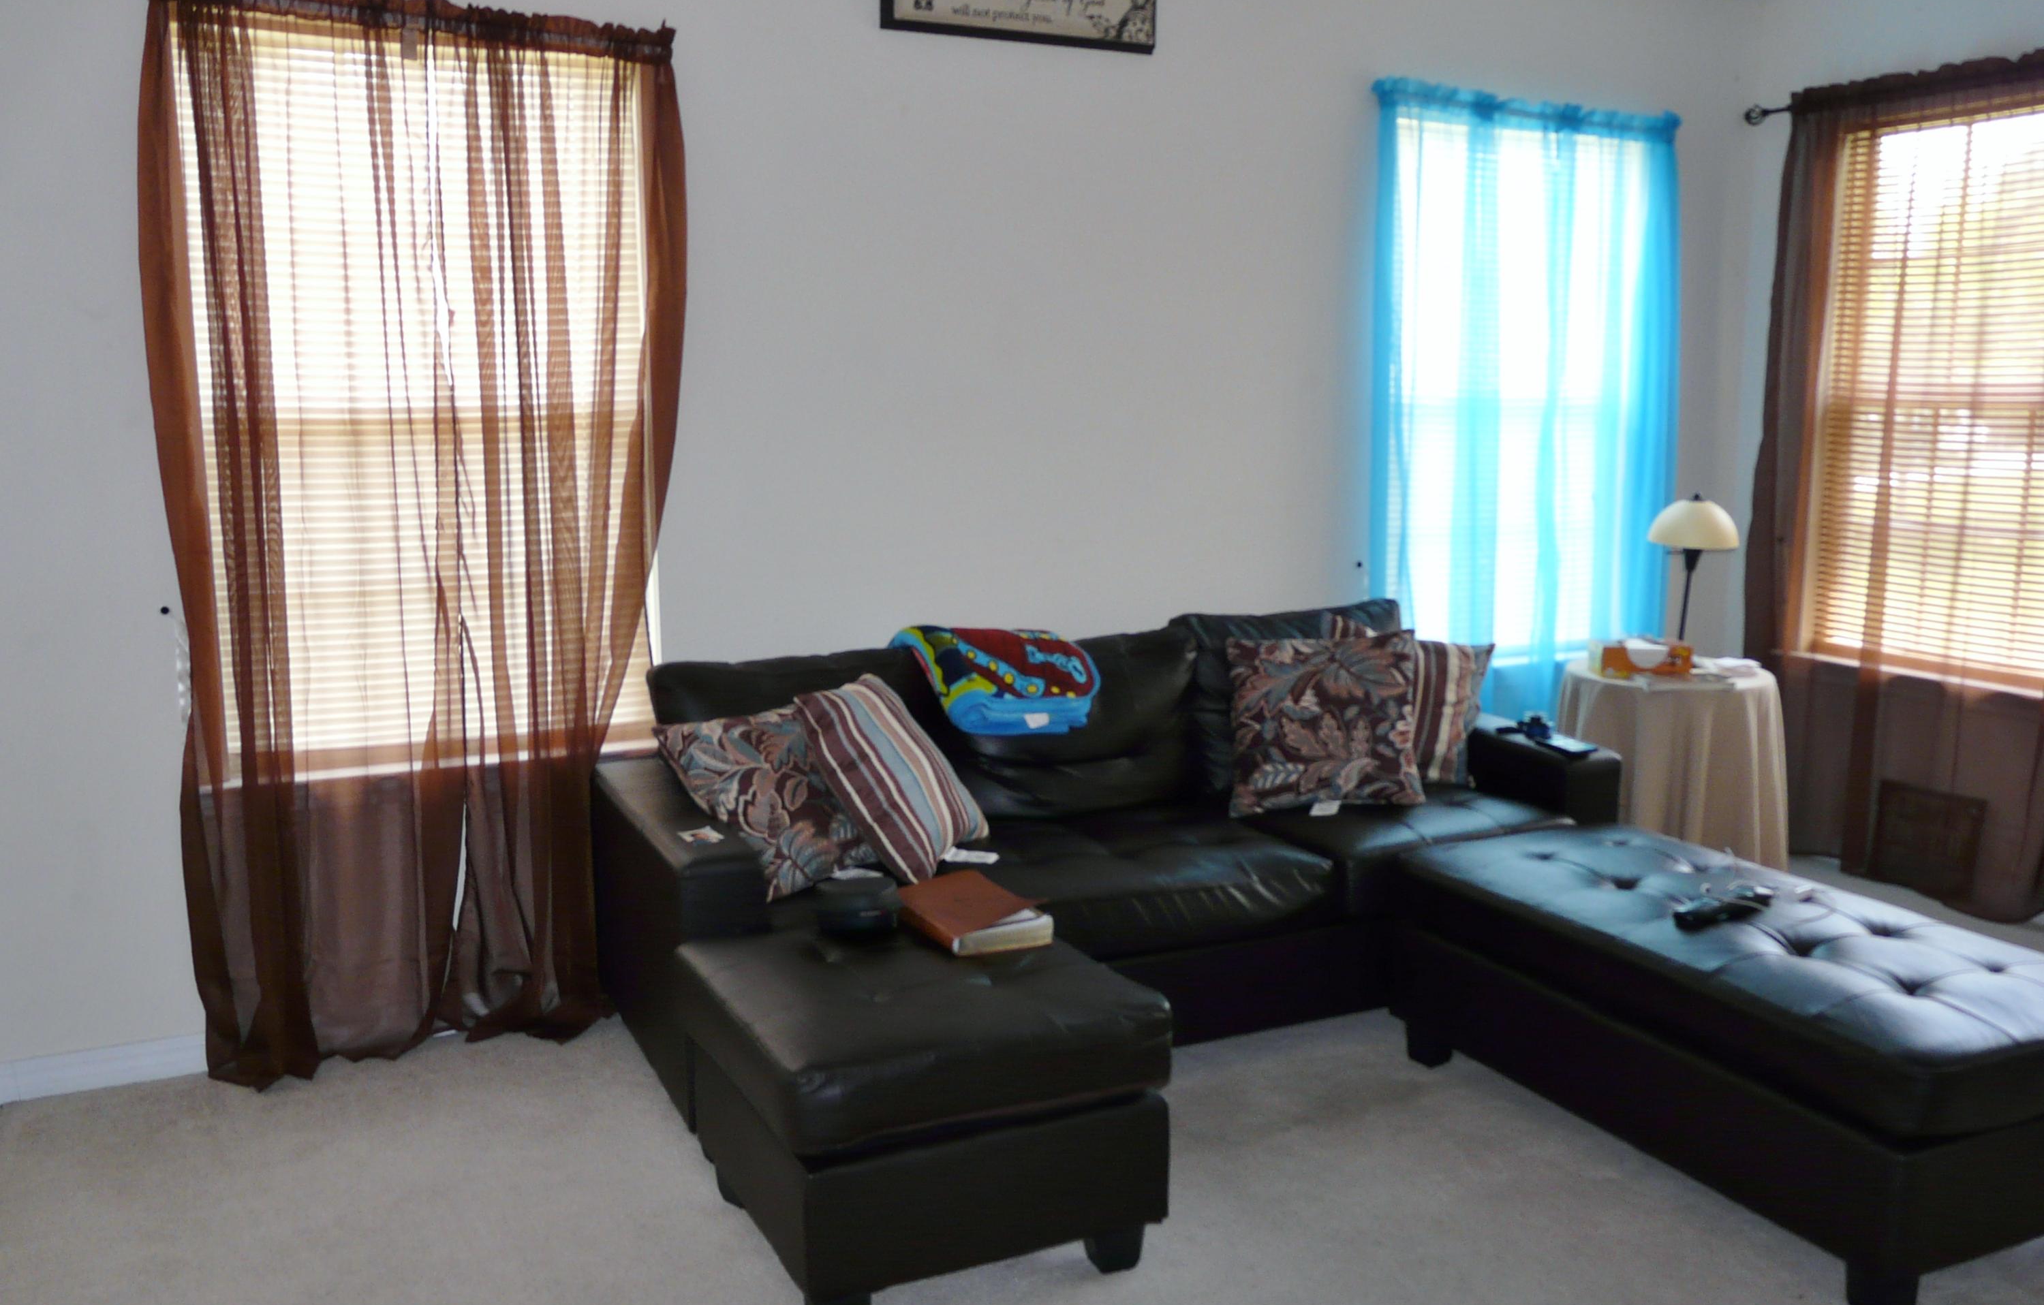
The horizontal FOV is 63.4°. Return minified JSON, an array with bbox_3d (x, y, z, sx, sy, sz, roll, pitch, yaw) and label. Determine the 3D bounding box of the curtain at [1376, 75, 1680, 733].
[{"bbox_3d":[1.356,-0.412,4.503,1.040,2.113,0.101,-4,10,-25],"label":"curtain"}]

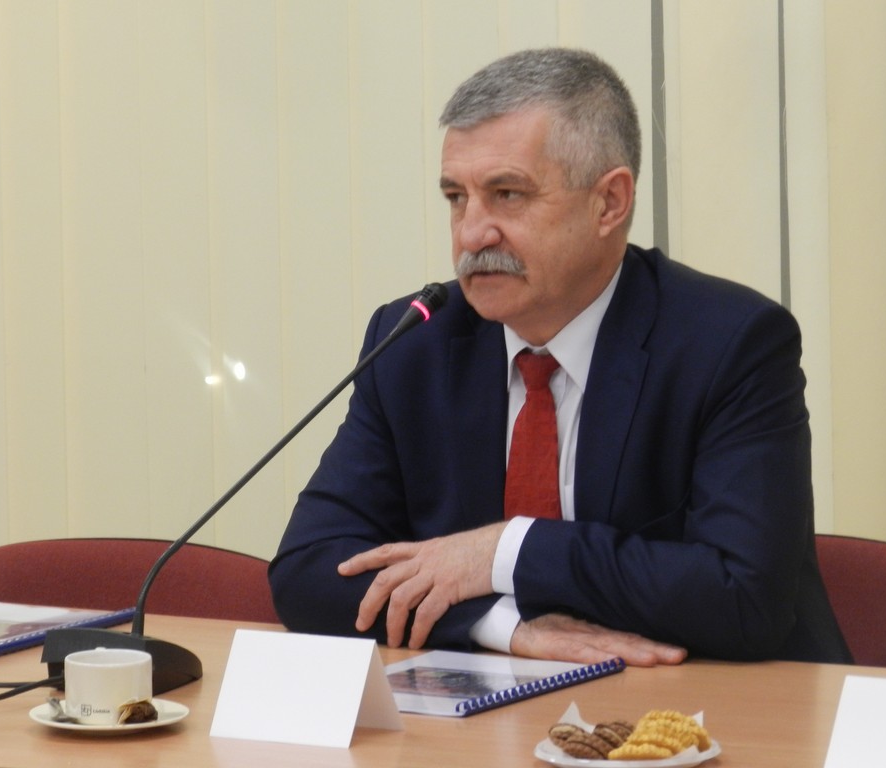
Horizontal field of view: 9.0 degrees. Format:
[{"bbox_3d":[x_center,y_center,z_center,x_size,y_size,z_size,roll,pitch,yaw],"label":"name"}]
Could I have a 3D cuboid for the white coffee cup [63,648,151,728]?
[{"bbox_3d":[-0.319,0.288,5.378,0.082,0.061,0.108,-2,8,-7],"label":"white coffee cup"}]

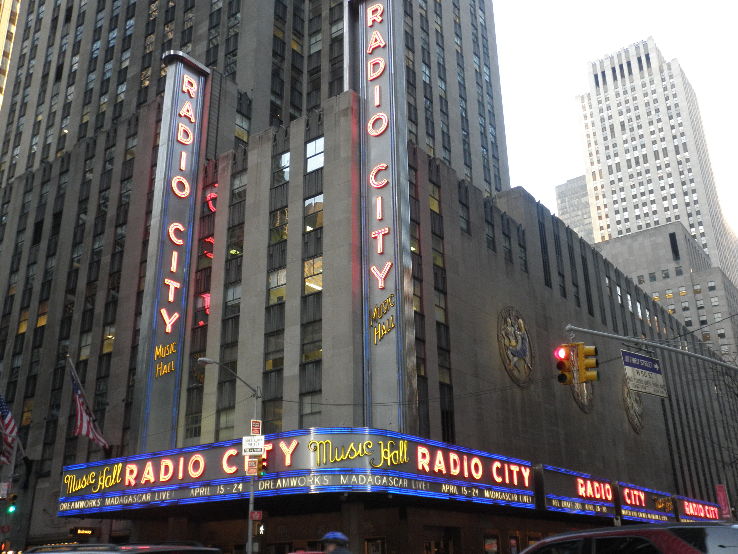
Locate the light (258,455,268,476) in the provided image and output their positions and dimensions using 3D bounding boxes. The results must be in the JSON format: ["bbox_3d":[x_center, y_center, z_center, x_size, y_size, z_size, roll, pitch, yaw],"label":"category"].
[{"bbox_3d":[-3.703,6.652,26.200,0.340,0.760,0.260,-17,-27,34],"label":"light"}]

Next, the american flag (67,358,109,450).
[{"bbox_3d":[-15.783,7.177,42.127,0.600,4.500,3.000,-17,-27,34],"label":"american flag"}]

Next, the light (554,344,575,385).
[{"bbox_3d":[3.817,1.700,14.500,0.260,0.760,0.340,-17,-27,34],"label":"light"}]

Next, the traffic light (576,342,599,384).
[{"bbox_3d":[4.303,1.694,14.700,0.340,0.760,0.260,-17,-27,34],"label":"traffic light"}]

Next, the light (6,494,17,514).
[{"bbox_3d":[-15.902,10.053,33.200,0.340,0.760,0.260,-17,-27,34],"label":"light"}]

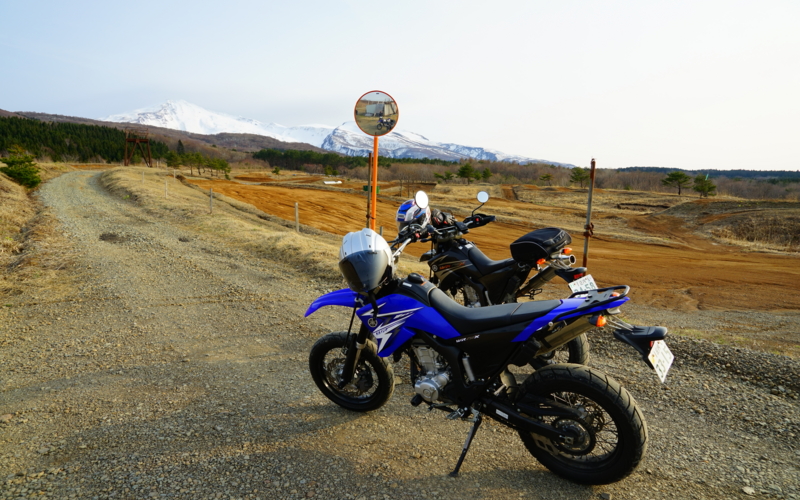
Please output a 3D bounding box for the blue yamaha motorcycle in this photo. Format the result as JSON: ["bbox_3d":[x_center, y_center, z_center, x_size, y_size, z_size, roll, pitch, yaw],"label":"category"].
[{"bbox_3d":[0.269,0.473,2.858,2.140,1.320,0.860,5,18,34],"label":"blue yamaha motorcycle"}]

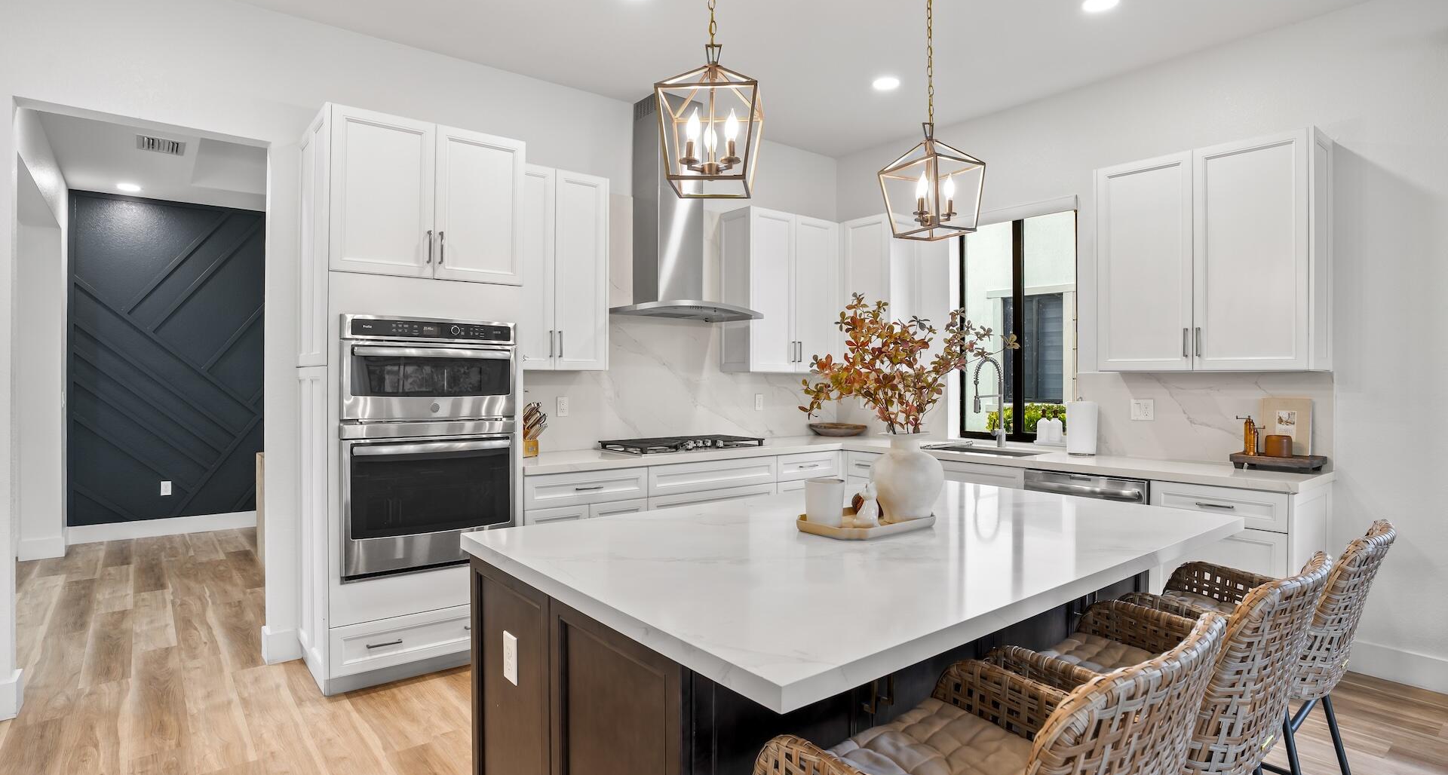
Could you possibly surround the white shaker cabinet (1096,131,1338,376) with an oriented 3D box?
[{"bbox_3d":[2.505,-0.637,3.560,0.350,1.103,0.946,0,0,-39],"label":"white shaker cabinet"}]

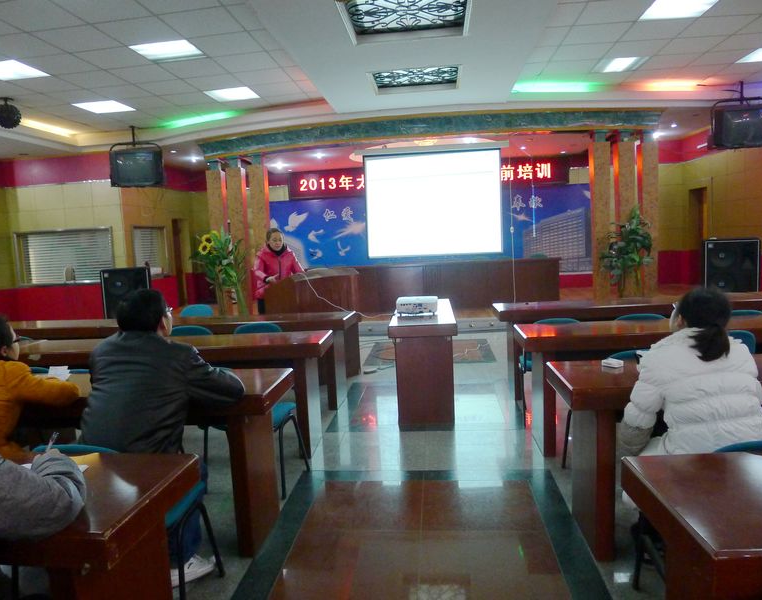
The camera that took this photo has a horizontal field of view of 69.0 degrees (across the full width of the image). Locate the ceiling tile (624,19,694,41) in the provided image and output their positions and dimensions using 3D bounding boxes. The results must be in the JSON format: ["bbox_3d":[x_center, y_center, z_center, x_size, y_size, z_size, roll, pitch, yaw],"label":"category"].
[{"bbox_3d":[2.833,-2.786,5.715,0.600,0.020,0.600,-2,6,6],"label":"ceiling tile"}]

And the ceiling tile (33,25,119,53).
[{"bbox_3d":[-2.795,-2.421,5.146,0.600,0.020,0.600,-2,7,6],"label":"ceiling tile"}]

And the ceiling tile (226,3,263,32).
[{"bbox_3d":[-1.173,-2.450,4.886,0.206,0.020,0.600,-2,7,6],"label":"ceiling tile"}]

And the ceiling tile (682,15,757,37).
[{"bbox_3d":[3.465,-2.814,5.716,0.600,0.020,0.590,-2,6,6],"label":"ceiling tile"}]

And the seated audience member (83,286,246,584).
[{"bbox_3d":[-0.880,0.577,2.309,0.640,1.260,0.660,-2,6,12],"label":"seated audience member"}]

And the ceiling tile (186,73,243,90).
[{"bbox_3d":[-2.054,-2.687,6.878,0.600,0.020,0.590,-2,6,6],"label":"ceiling tile"}]

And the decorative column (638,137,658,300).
[{"bbox_3d":[4.240,-1.316,8.759,0.250,2.629,0.250,-2,7,6],"label":"decorative column"}]

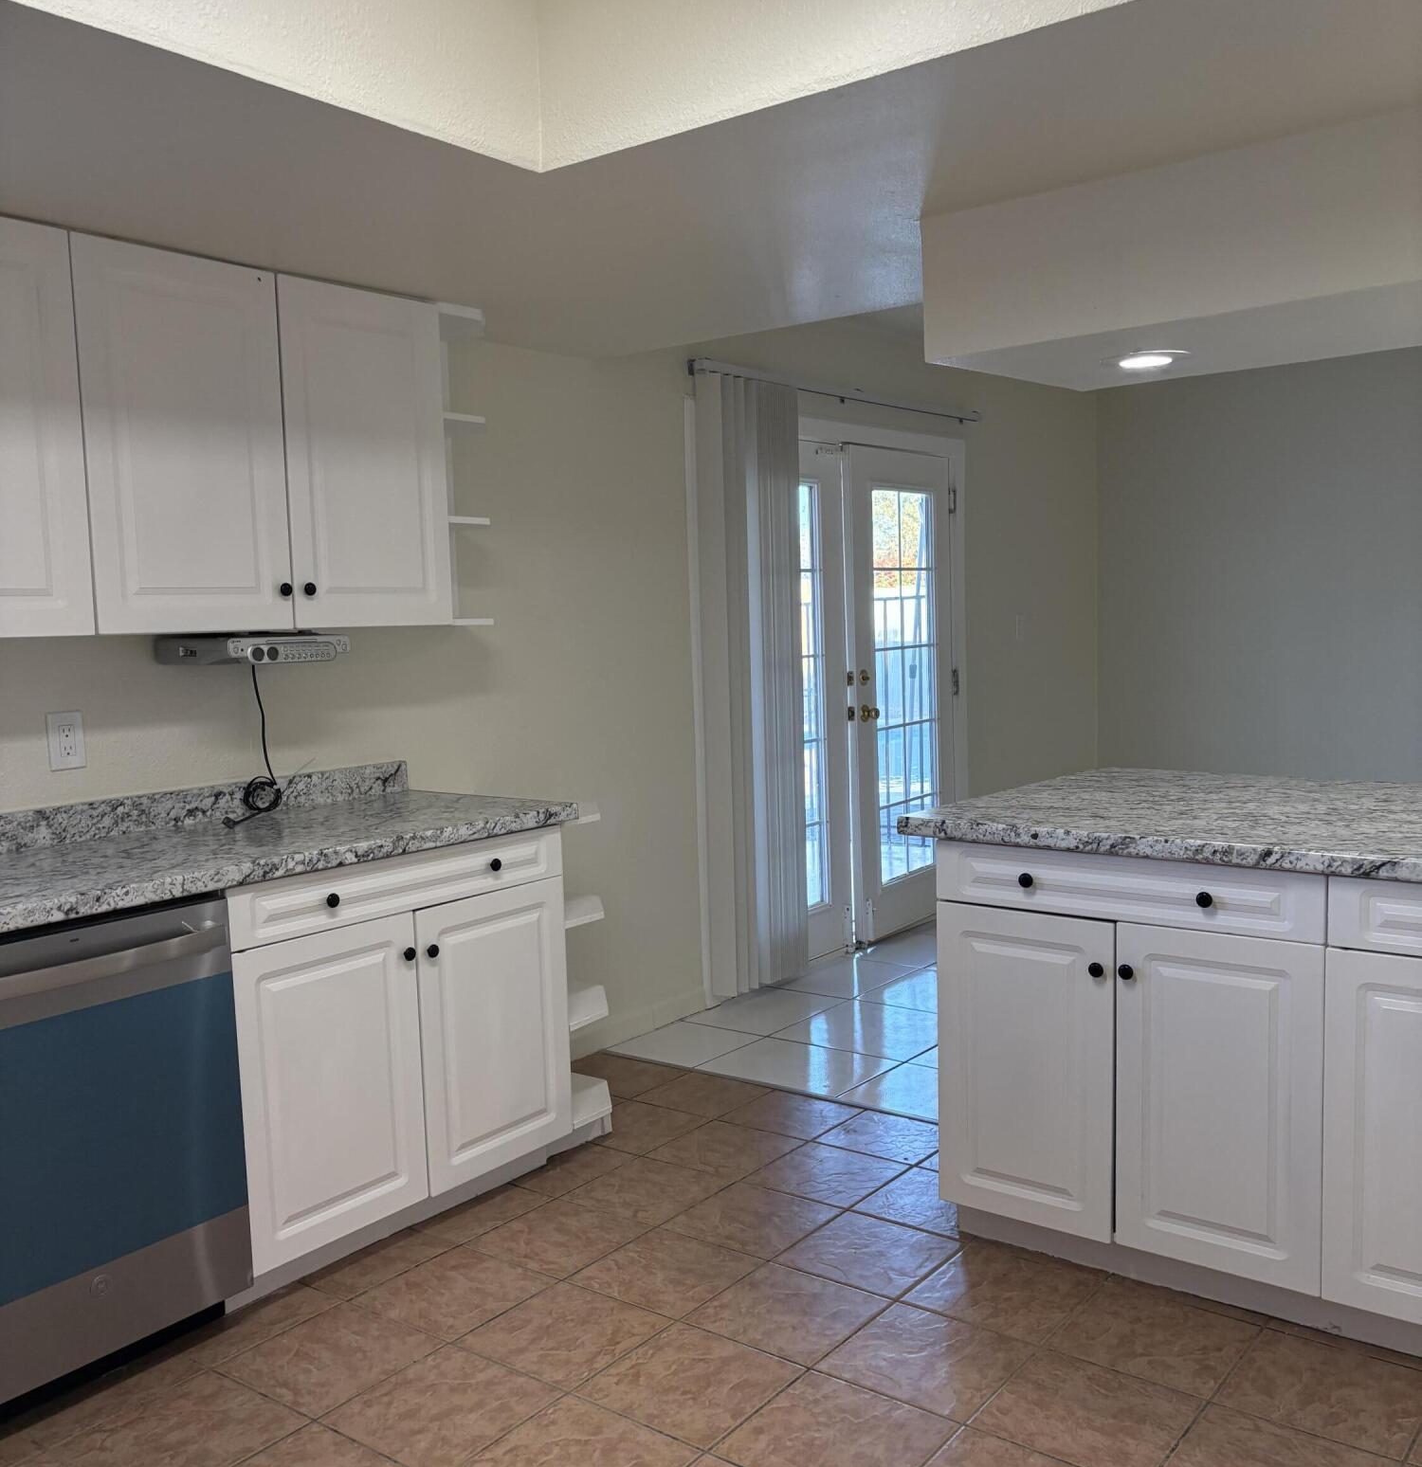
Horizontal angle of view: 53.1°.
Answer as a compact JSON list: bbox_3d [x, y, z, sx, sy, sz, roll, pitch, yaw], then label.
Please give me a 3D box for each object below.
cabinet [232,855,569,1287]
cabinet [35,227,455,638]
[{"bbox_3d":[-0.869,0.667,3.289,0.610,0.840,0.912,2,6,38],"label":"cabinet"},{"bbox_3d":[-1.058,-0.619,3.214,0.325,0.771,0.927,2,6,38],"label":"cabinet"}]

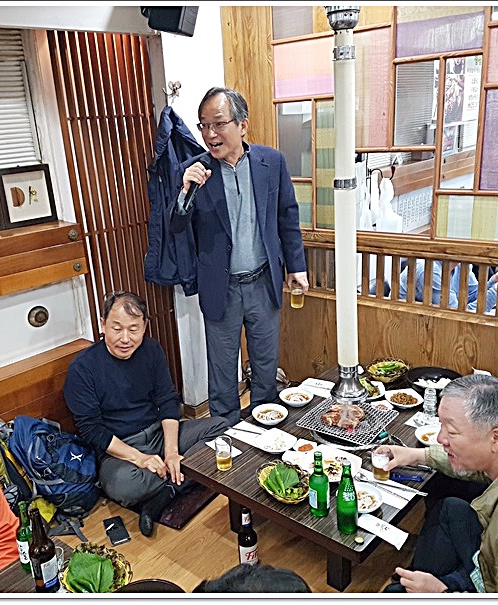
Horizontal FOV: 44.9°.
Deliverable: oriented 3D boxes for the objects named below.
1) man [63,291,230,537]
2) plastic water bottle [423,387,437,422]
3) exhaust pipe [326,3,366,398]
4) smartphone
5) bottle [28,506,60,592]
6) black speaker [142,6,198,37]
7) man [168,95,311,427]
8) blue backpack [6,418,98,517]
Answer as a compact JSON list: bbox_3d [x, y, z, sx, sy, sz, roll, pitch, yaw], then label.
[{"bbox_3d":[-0.425,0.384,2.555,0.760,0.860,0.720,-10,18,-20],"label":"man"},{"bbox_3d":[0.729,0.407,2.418,0.056,0.140,0.056,-3,17,0],"label":"plastic water bottle"},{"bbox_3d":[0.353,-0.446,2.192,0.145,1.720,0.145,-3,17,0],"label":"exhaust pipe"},{"bbox_3d":[-0.523,0.900,2.390,0.074,0.010,0.160,-11,19,-23],"label":"smartphone"},{"bbox_3d":[-0.567,0.671,1.629,0.071,0.264,0.071,-7,17,-12],"label":"bottle"},{"bbox_3d":[-0.292,-1.230,2.501,0.160,0.220,0.125,19,16,20],"label":"black speaker"},{"bbox_3d":[-0.050,-0.033,2.523,0.520,1.660,0.360,-4,17,-3],"label":"man"},{"bbox_3d":[-0.799,0.672,2.470,0.270,0.430,0.210,-23,-9,-41],"label":"blue backpack"}]

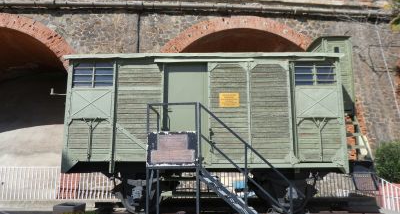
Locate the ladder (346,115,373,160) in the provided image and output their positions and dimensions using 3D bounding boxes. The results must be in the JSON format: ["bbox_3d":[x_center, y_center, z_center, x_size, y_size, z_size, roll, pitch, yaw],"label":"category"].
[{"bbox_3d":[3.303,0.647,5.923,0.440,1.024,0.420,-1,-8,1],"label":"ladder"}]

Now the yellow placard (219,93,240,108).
[{"bbox_3d":[0.615,-0.136,5.761,0.420,0.295,0.015,-1,-8,1],"label":"yellow placard"}]

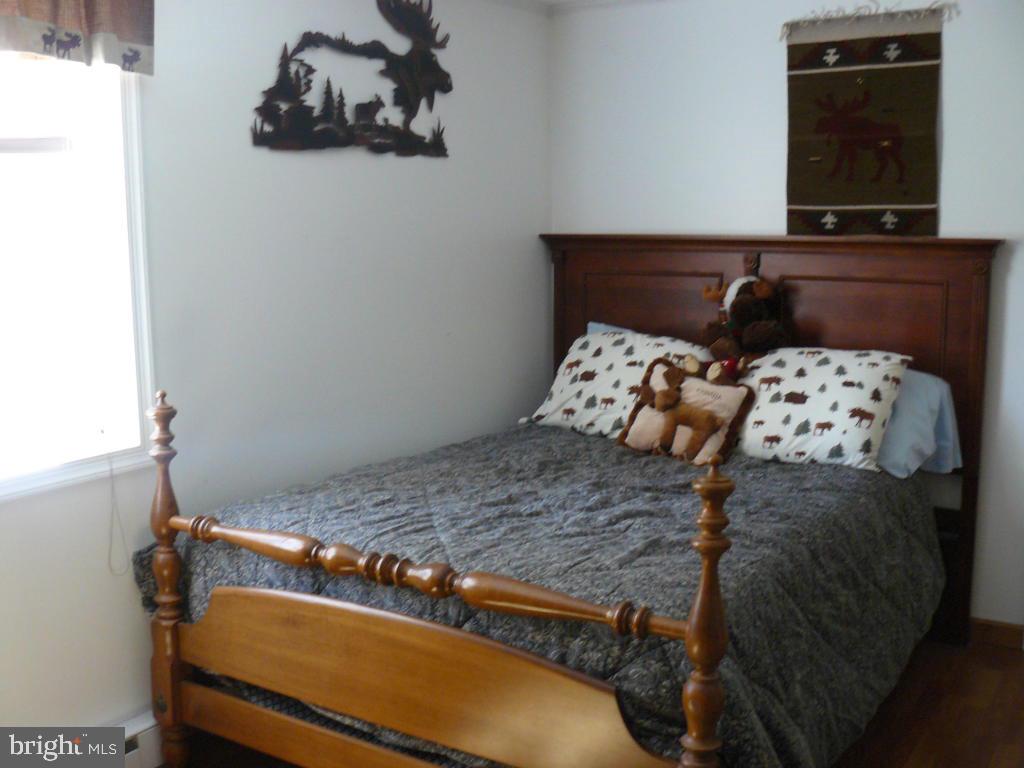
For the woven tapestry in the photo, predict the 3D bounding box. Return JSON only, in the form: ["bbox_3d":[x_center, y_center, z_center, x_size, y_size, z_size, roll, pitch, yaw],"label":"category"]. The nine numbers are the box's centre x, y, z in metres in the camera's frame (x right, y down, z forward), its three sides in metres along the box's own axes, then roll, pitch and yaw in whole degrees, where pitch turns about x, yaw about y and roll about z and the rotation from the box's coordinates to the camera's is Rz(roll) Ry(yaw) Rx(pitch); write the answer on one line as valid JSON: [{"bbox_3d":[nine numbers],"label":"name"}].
[{"bbox_3d":[1.243,-0.888,3.772,0.530,0.792,0.020,5,11,32],"label":"woven tapestry"}]

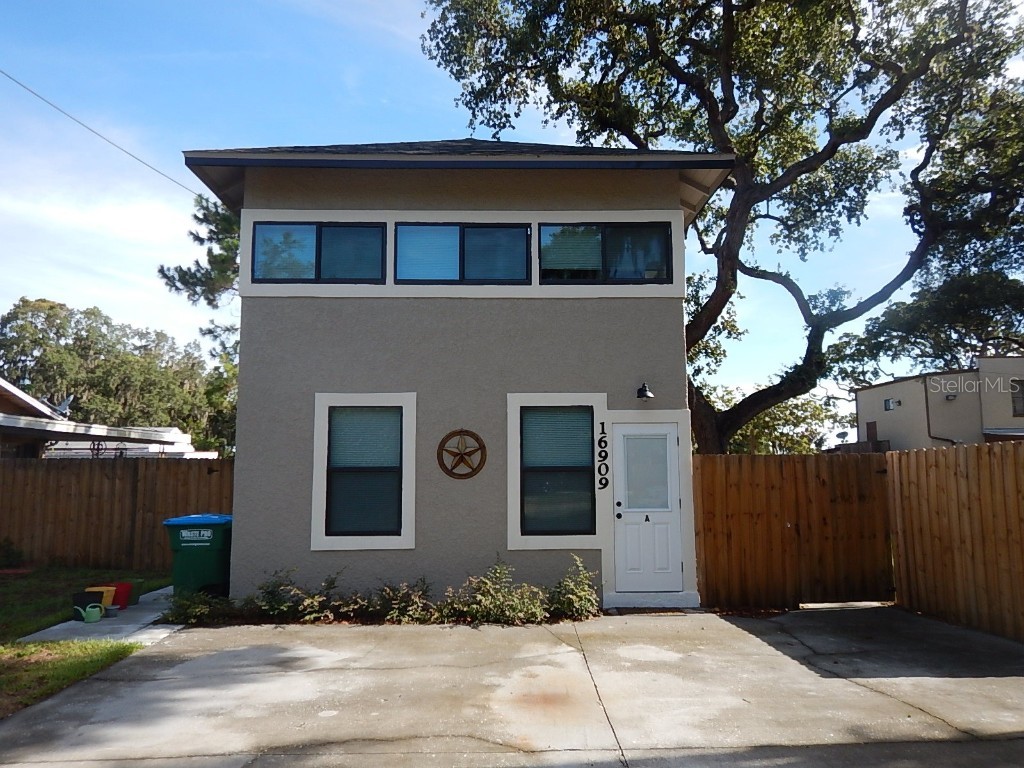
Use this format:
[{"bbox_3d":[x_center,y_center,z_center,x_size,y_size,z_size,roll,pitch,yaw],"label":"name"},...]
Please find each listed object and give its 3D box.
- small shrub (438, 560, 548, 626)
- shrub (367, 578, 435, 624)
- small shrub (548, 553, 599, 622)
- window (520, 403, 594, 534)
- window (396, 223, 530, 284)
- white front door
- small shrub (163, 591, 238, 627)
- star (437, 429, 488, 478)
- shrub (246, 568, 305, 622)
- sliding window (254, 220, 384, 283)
[{"bbox_3d":[-0.211,2.315,8.012,1.242,0.635,0.780,0,-6,0],"label":"small shrub"},{"bbox_3d":[-1.257,2.415,8.003,0.774,0.435,0.620,0,-6,0],"label":"shrub"},{"bbox_3d":[0.738,2.330,8.304,0.600,0.700,0.520,0,-6,-1],"label":"small shrub"},{"bbox_3d":[0.562,1.060,8.708,0.903,1.567,0.080,0,-6,0],"label":"window"},{"bbox_3d":[-0.613,-1.645,9.007,1.717,0.788,0.100,0,-6,-1],"label":"window"},{"bbox_3d":[1.650,1.493,8.656,0.816,2.033,0.060,0,-6,0],"label":"white front door"},{"bbox_3d":[-3.506,2.475,7.967,0.892,0.309,0.660,0,-6,0],"label":"small shrub"},{"bbox_3d":[-0.611,0.860,8.690,0.611,0.614,0.060,0,-6,-1],"label":"star"},{"bbox_3d":[-2.684,2.368,8.057,0.677,0.538,0.600,0,-6,0],"label":"shrub"},{"bbox_3d":[-2.424,-1.653,8.967,1.673,0.780,0.100,0,-6,-1],"label":"sliding window"}]

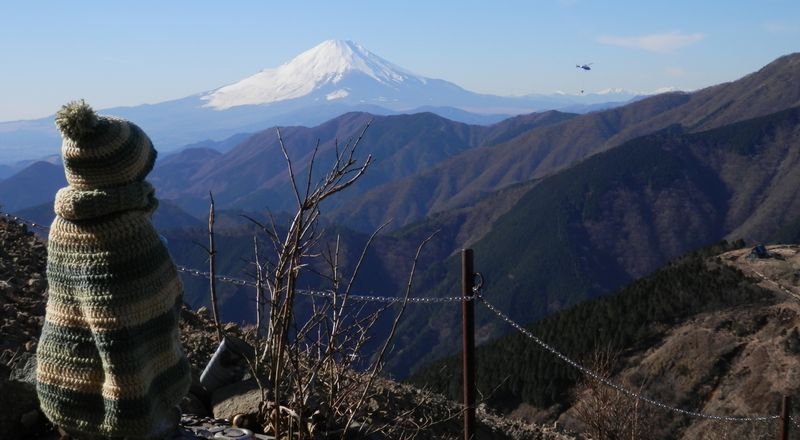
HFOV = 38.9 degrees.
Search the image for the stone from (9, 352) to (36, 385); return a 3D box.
[{"bbox_3d":[-0.580,0.230,1.750,0.050,0.045,0.050,0,6,0],"label":"stone"}]

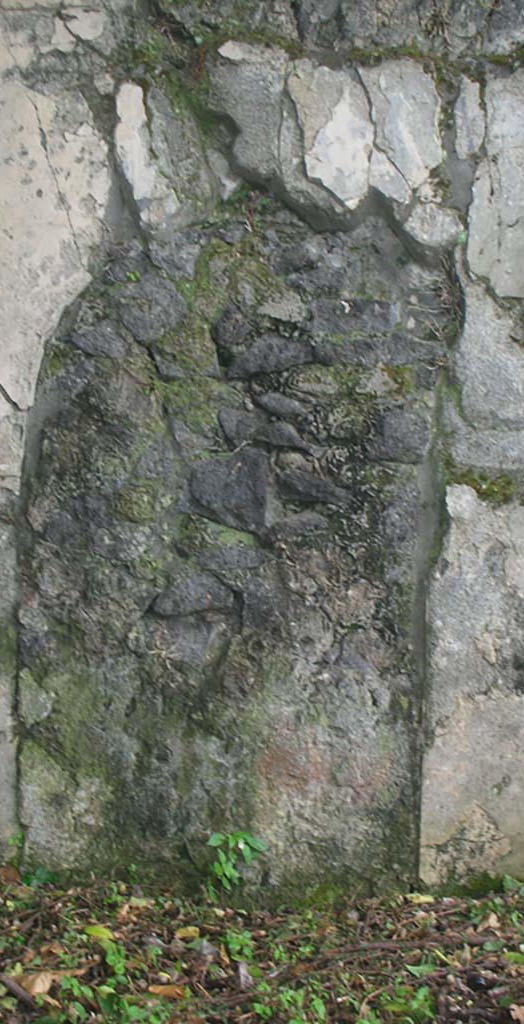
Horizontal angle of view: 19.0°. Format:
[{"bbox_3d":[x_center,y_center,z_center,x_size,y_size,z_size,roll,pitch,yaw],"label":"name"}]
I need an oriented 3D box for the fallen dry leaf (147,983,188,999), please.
[{"bbox_3d":[-0.225,1.139,3.733,0.100,0.022,0.055,0,4,0],"label":"fallen dry leaf"}]

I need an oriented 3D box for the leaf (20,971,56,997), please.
[{"bbox_3d":[-0.535,1.130,3.757,0.080,0.035,0.080,0,4,0],"label":"leaf"}]

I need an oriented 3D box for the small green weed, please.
[{"bbox_3d":[-0.072,0.988,4.420,0.165,0.160,0.110,0,4,0],"label":"small green weed"}]

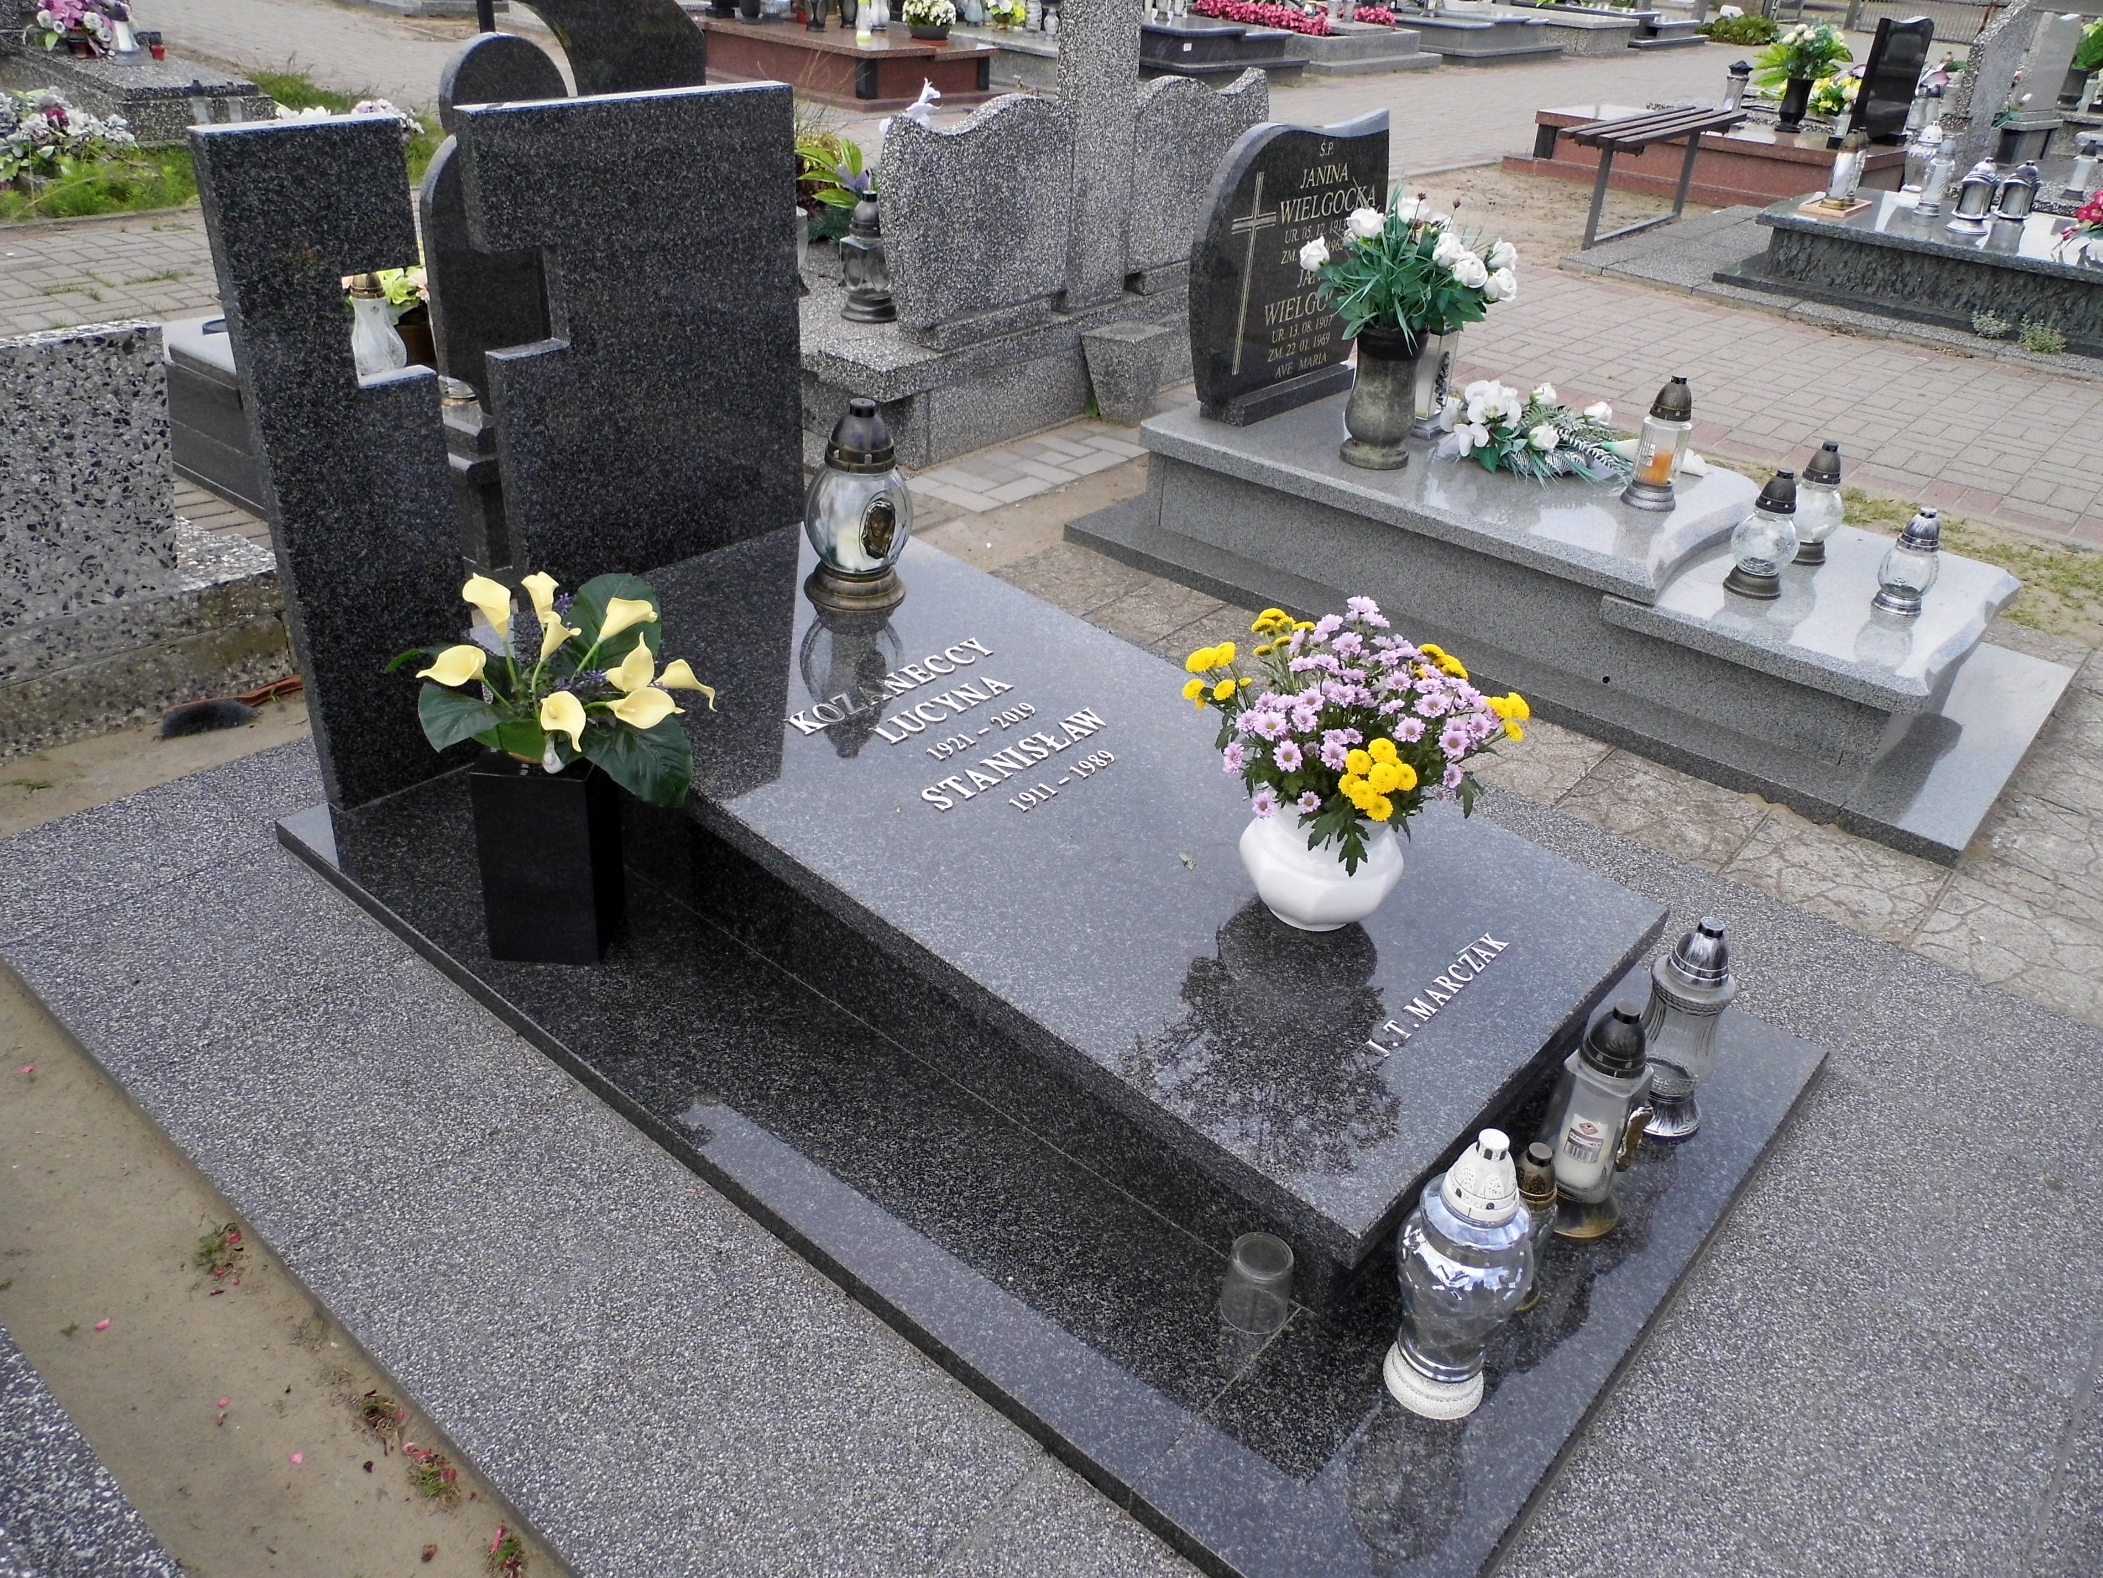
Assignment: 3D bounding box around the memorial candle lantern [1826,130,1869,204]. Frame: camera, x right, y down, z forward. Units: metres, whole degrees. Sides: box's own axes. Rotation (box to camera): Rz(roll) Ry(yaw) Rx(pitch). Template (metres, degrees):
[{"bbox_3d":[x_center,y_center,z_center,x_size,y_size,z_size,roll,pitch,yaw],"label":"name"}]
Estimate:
[{"bbox_3d":[3.411,-2.640,6.491,0.125,0.295,0.125,26,37,32],"label":"memorial candle lantern"}]

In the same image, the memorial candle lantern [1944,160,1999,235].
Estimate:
[{"bbox_3d":[3.883,-2.507,6.389,0.160,0.260,0.160,19,34,24],"label":"memorial candle lantern"}]

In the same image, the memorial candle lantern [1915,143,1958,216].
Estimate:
[{"bbox_3d":[3.850,-2.647,6.589,0.118,0.290,0.118,19,34,23],"label":"memorial candle lantern"}]

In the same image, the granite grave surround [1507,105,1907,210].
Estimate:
[{"bbox_3d":[3.727,-3.560,8.582,1.920,0.330,1.120,25,37,31],"label":"granite grave surround"}]

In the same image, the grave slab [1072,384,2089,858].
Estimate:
[{"bbox_3d":[1.155,-0.549,3.470,2.020,0.290,1.050,26,37,32],"label":"grave slab"}]

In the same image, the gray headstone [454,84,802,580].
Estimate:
[{"bbox_3d":[-0.671,-0.749,2.564,0.057,0.775,0.595,26,37,32],"label":"gray headstone"}]

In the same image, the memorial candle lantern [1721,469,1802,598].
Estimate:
[{"bbox_3d":[1.409,-0.502,2.968,0.132,0.240,0.132,18,34,22],"label":"memorial candle lantern"}]

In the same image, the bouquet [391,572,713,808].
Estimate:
[{"bbox_3d":[-0.645,-0.135,1.986,0.400,0.315,0.320,-8,33,-18],"label":"bouquet"}]

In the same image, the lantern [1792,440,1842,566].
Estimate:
[{"bbox_3d":[1.584,-0.597,3.142,0.130,0.240,0.130,18,34,23],"label":"lantern"}]

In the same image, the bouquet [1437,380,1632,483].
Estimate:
[{"bbox_3d":[1.181,-0.867,3.604,0.500,0.165,0.360,26,37,32],"label":"bouquet"}]

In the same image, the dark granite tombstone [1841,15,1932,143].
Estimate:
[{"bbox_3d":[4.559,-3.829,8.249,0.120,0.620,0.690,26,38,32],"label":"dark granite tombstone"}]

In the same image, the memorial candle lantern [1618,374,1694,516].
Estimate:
[{"bbox_3d":[1.301,-0.736,3.217,0.120,0.270,0.120,15,33,18],"label":"memorial candle lantern"}]

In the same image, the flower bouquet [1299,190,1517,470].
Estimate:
[{"bbox_3d":[0.784,-1.019,3.401,0.450,0.570,0.450,26,37,32],"label":"flower bouquet"}]

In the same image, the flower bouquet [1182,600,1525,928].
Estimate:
[{"bbox_3d":[0.348,-0.022,1.839,0.400,0.430,0.370,10,32,11],"label":"flower bouquet"}]

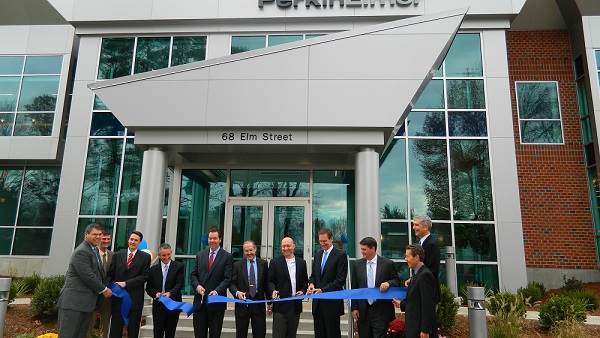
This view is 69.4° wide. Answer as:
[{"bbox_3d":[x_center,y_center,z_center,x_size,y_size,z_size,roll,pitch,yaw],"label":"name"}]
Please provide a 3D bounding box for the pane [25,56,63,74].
[{"bbox_3d":[-9.613,-3.885,16.274,1.488,0.737,0.050,0,-12,4],"label":"pane"}]

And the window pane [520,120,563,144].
[{"bbox_3d":[8.626,-1.314,15.464,1.429,0.836,0.060,1,-12,3],"label":"window pane"}]

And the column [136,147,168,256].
[{"bbox_3d":[-2.903,1.069,8.334,0.455,2.910,0.455,0,-12,4],"label":"column"}]

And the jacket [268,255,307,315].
[{"bbox_3d":[-0.151,1.521,5.707,0.510,0.770,0.310,2,-12,-6],"label":"jacket"}]

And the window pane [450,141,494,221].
[{"bbox_3d":[3.853,0.238,9.727,0.839,1.869,0.060,0,-12,4],"label":"window pane"}]

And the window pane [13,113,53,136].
[{"bbox_3d":[-9.685,-1.609,15.795,1.432,0.855,0.050,0,-12,4],"label":"window pane"}]

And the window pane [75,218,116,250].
[{"bbox_3d":[-5.555,1.819,11.806,1.015,0.934,0.050,0,-12,4],"label":"window pane"}]

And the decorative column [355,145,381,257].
[{"bbox_3d":[1.256,1.025,8.003,0.460,2.900,0.460,0,-13,4],"label":"decorative column"}]

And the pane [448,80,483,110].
[{"bbox_3d":[3.895,-1.744,10.154,0.840,0.717,0.060,0,-12,4],"label":"pane"}]

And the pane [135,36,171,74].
[{"bbox_3d":[-5.137,-3.808,14.963,1.174,1.589,0.060,1,-12,3],"label":"pane"}]

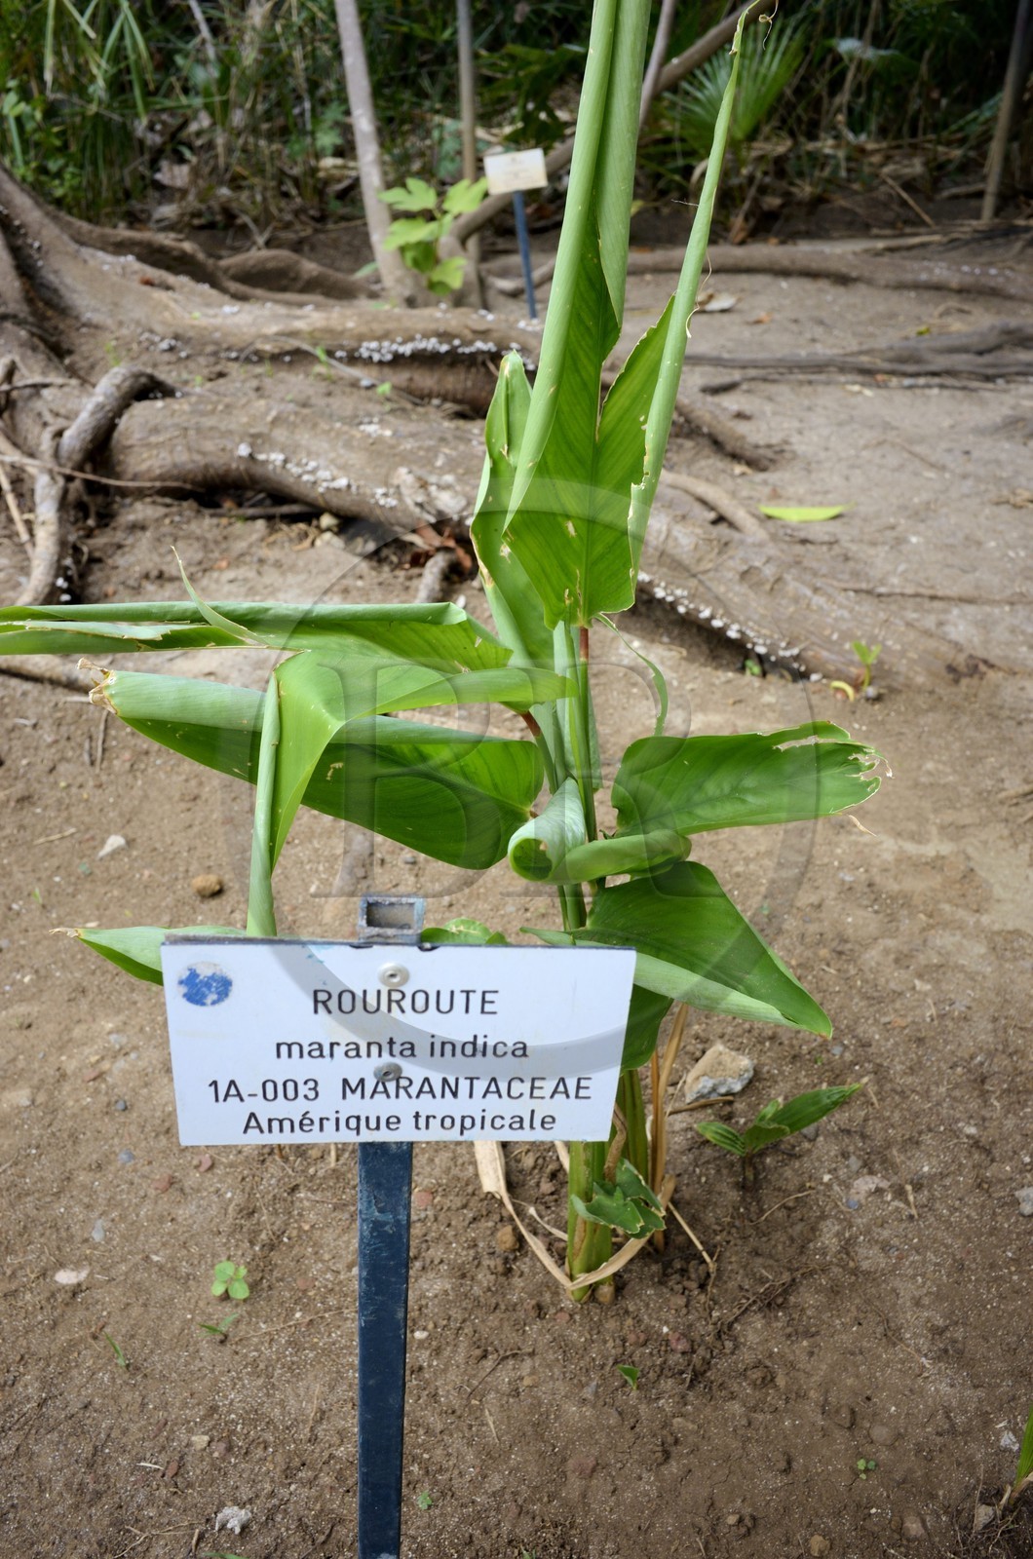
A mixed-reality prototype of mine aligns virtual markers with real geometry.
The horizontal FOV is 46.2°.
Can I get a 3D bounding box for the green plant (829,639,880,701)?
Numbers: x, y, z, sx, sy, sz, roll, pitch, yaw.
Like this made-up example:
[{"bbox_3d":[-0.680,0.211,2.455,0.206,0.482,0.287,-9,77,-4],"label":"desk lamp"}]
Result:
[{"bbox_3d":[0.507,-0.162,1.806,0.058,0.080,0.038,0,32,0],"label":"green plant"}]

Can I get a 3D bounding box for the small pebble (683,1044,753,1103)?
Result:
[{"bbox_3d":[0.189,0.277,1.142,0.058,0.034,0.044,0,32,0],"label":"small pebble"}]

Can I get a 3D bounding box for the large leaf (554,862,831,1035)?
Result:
[{"bbox_3d":[0.121,0.113,0.835,0.170,0.075,0.090,10,32,17],"label":"large leaf"}]

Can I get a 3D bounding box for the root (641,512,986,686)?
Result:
[{"bbox_3d":[0.546,-0.364,2.320,0.700,0.160,0.250,22,37,32],"label":"root"}]

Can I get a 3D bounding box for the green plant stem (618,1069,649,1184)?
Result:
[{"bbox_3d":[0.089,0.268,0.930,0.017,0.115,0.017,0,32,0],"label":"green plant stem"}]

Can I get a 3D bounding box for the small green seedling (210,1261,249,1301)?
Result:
[{"bbox_3d":[-0.226,0.397,0.957,0.024,0.021,0.022,0,32,0],"label":"small green seedling"}]

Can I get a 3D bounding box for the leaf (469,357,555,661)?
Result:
[{"bbox_3d":[0.000,-0.160,0.725,0.055,0.190,0.045,0,30,0],"label":"leaf"}]

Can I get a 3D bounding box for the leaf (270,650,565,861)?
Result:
[{"bbox_3d":[-0.061,-0.016,0.750,0.165,0.100,0.090,-5,31,-9],"label":"leaf"}]

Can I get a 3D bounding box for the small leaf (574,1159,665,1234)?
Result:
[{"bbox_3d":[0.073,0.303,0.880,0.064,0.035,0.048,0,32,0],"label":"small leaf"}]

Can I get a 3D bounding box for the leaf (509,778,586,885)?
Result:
[{"bbox_3d":[0.020,0.032,0.790,0.048,0.053,0.055,10,32,17],"label":"leaf"}]

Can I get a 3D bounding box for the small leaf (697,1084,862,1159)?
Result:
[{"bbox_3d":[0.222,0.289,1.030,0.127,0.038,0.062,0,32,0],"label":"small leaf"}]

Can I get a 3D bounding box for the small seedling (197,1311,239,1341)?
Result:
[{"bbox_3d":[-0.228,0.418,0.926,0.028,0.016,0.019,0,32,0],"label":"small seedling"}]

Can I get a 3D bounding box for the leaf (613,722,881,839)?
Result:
[{"bbox_3d":[0.155,-0.001,0.830,0.170,0.050,0.060,-5,31,-9],"label":"leaf"}]

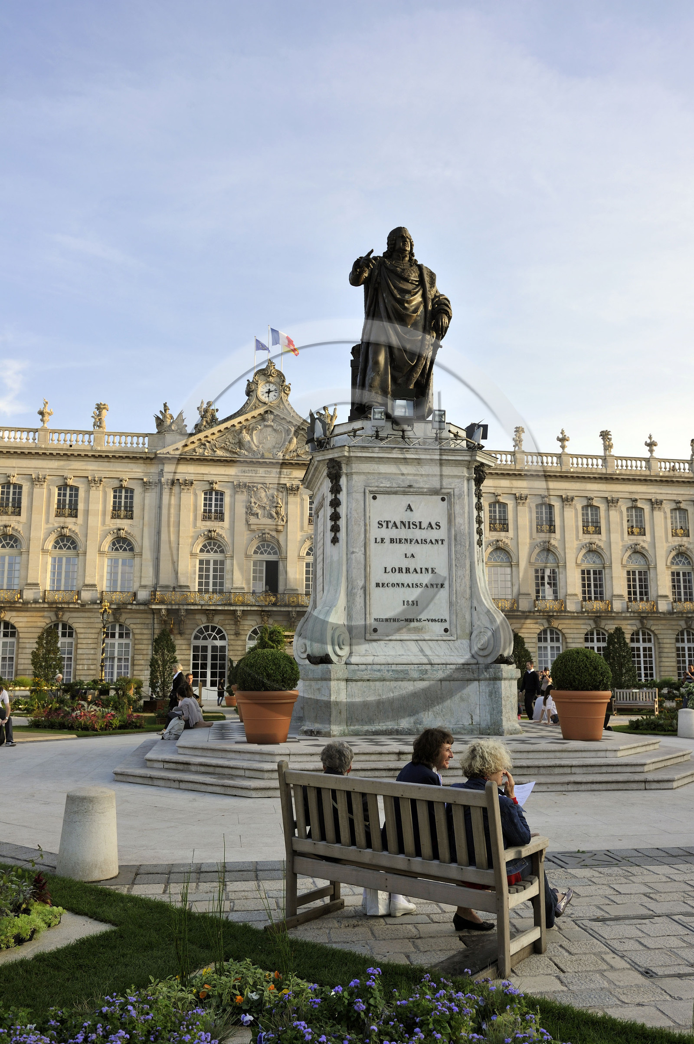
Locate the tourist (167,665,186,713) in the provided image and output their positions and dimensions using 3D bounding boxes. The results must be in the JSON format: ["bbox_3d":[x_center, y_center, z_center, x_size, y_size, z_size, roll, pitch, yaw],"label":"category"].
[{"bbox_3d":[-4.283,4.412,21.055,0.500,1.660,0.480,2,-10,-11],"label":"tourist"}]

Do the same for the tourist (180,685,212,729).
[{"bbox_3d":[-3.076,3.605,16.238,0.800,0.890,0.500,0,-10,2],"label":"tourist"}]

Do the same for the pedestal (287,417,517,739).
[{"bbox_3d":[0.963,1.121,16.624,4.000,5.750,4.000,1,-10,-7],"label":"pedestal"}]

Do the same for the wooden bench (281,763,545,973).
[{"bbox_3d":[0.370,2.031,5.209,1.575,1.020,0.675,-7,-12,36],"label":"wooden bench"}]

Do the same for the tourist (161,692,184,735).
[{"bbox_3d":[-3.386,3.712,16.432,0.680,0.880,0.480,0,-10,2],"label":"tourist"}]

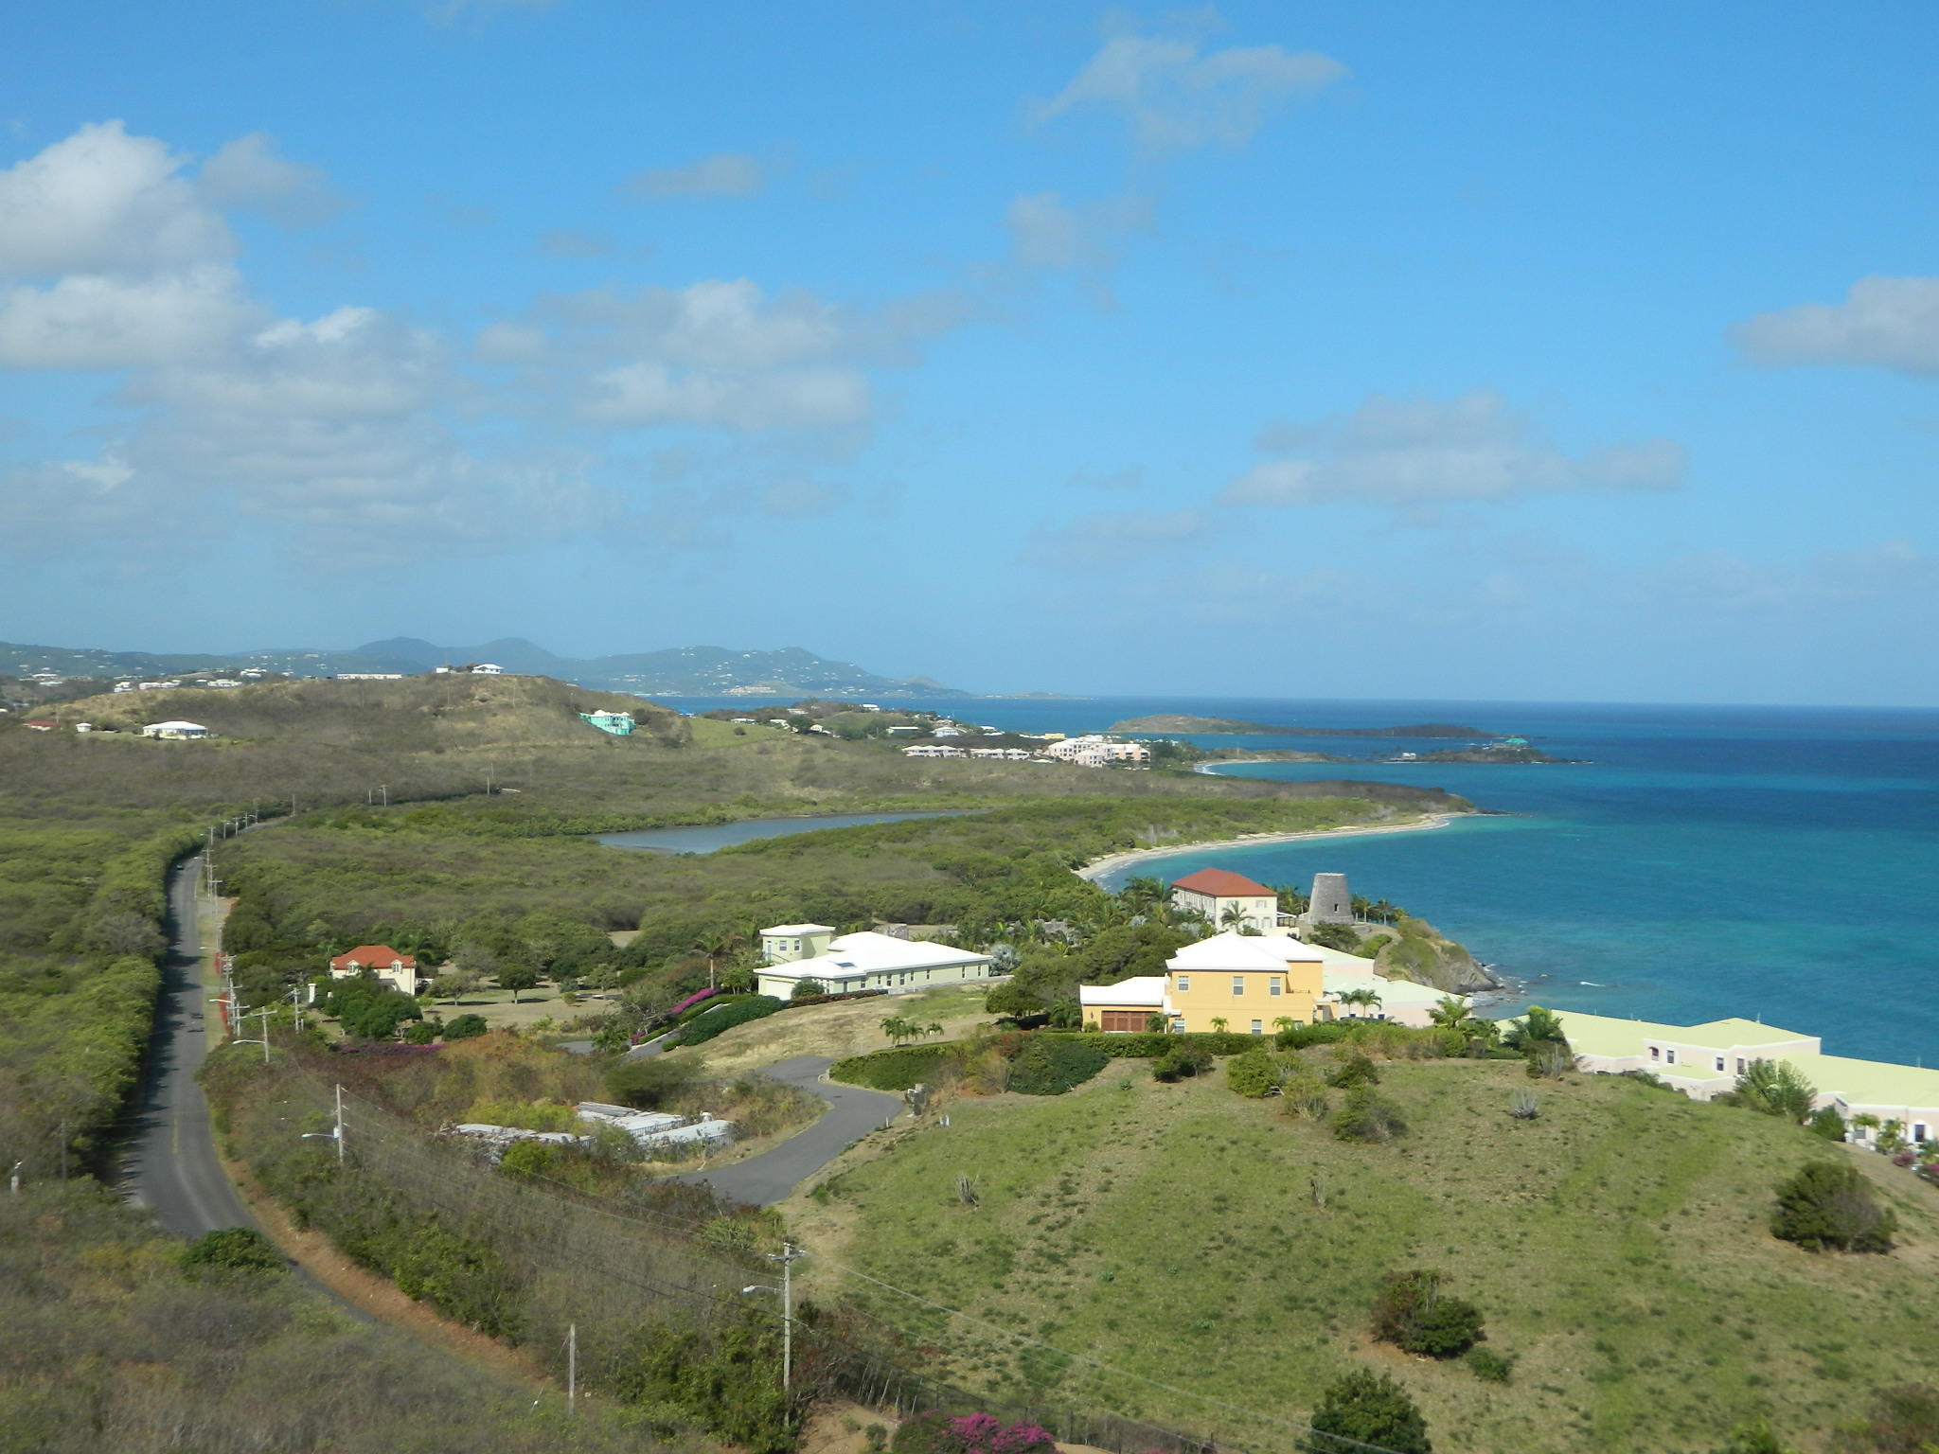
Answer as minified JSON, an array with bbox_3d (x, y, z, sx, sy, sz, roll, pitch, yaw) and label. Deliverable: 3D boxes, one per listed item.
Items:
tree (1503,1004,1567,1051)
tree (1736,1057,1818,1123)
[{"bbox_3d":[43.570,23.420,203.000,5.000,4.000,4.800,1,1,0],"label":"tree"},{"bbox_3d":[58.940,26.510,192.000,5.800,4.600,5.400,1,1,0],"label":"tree"}]

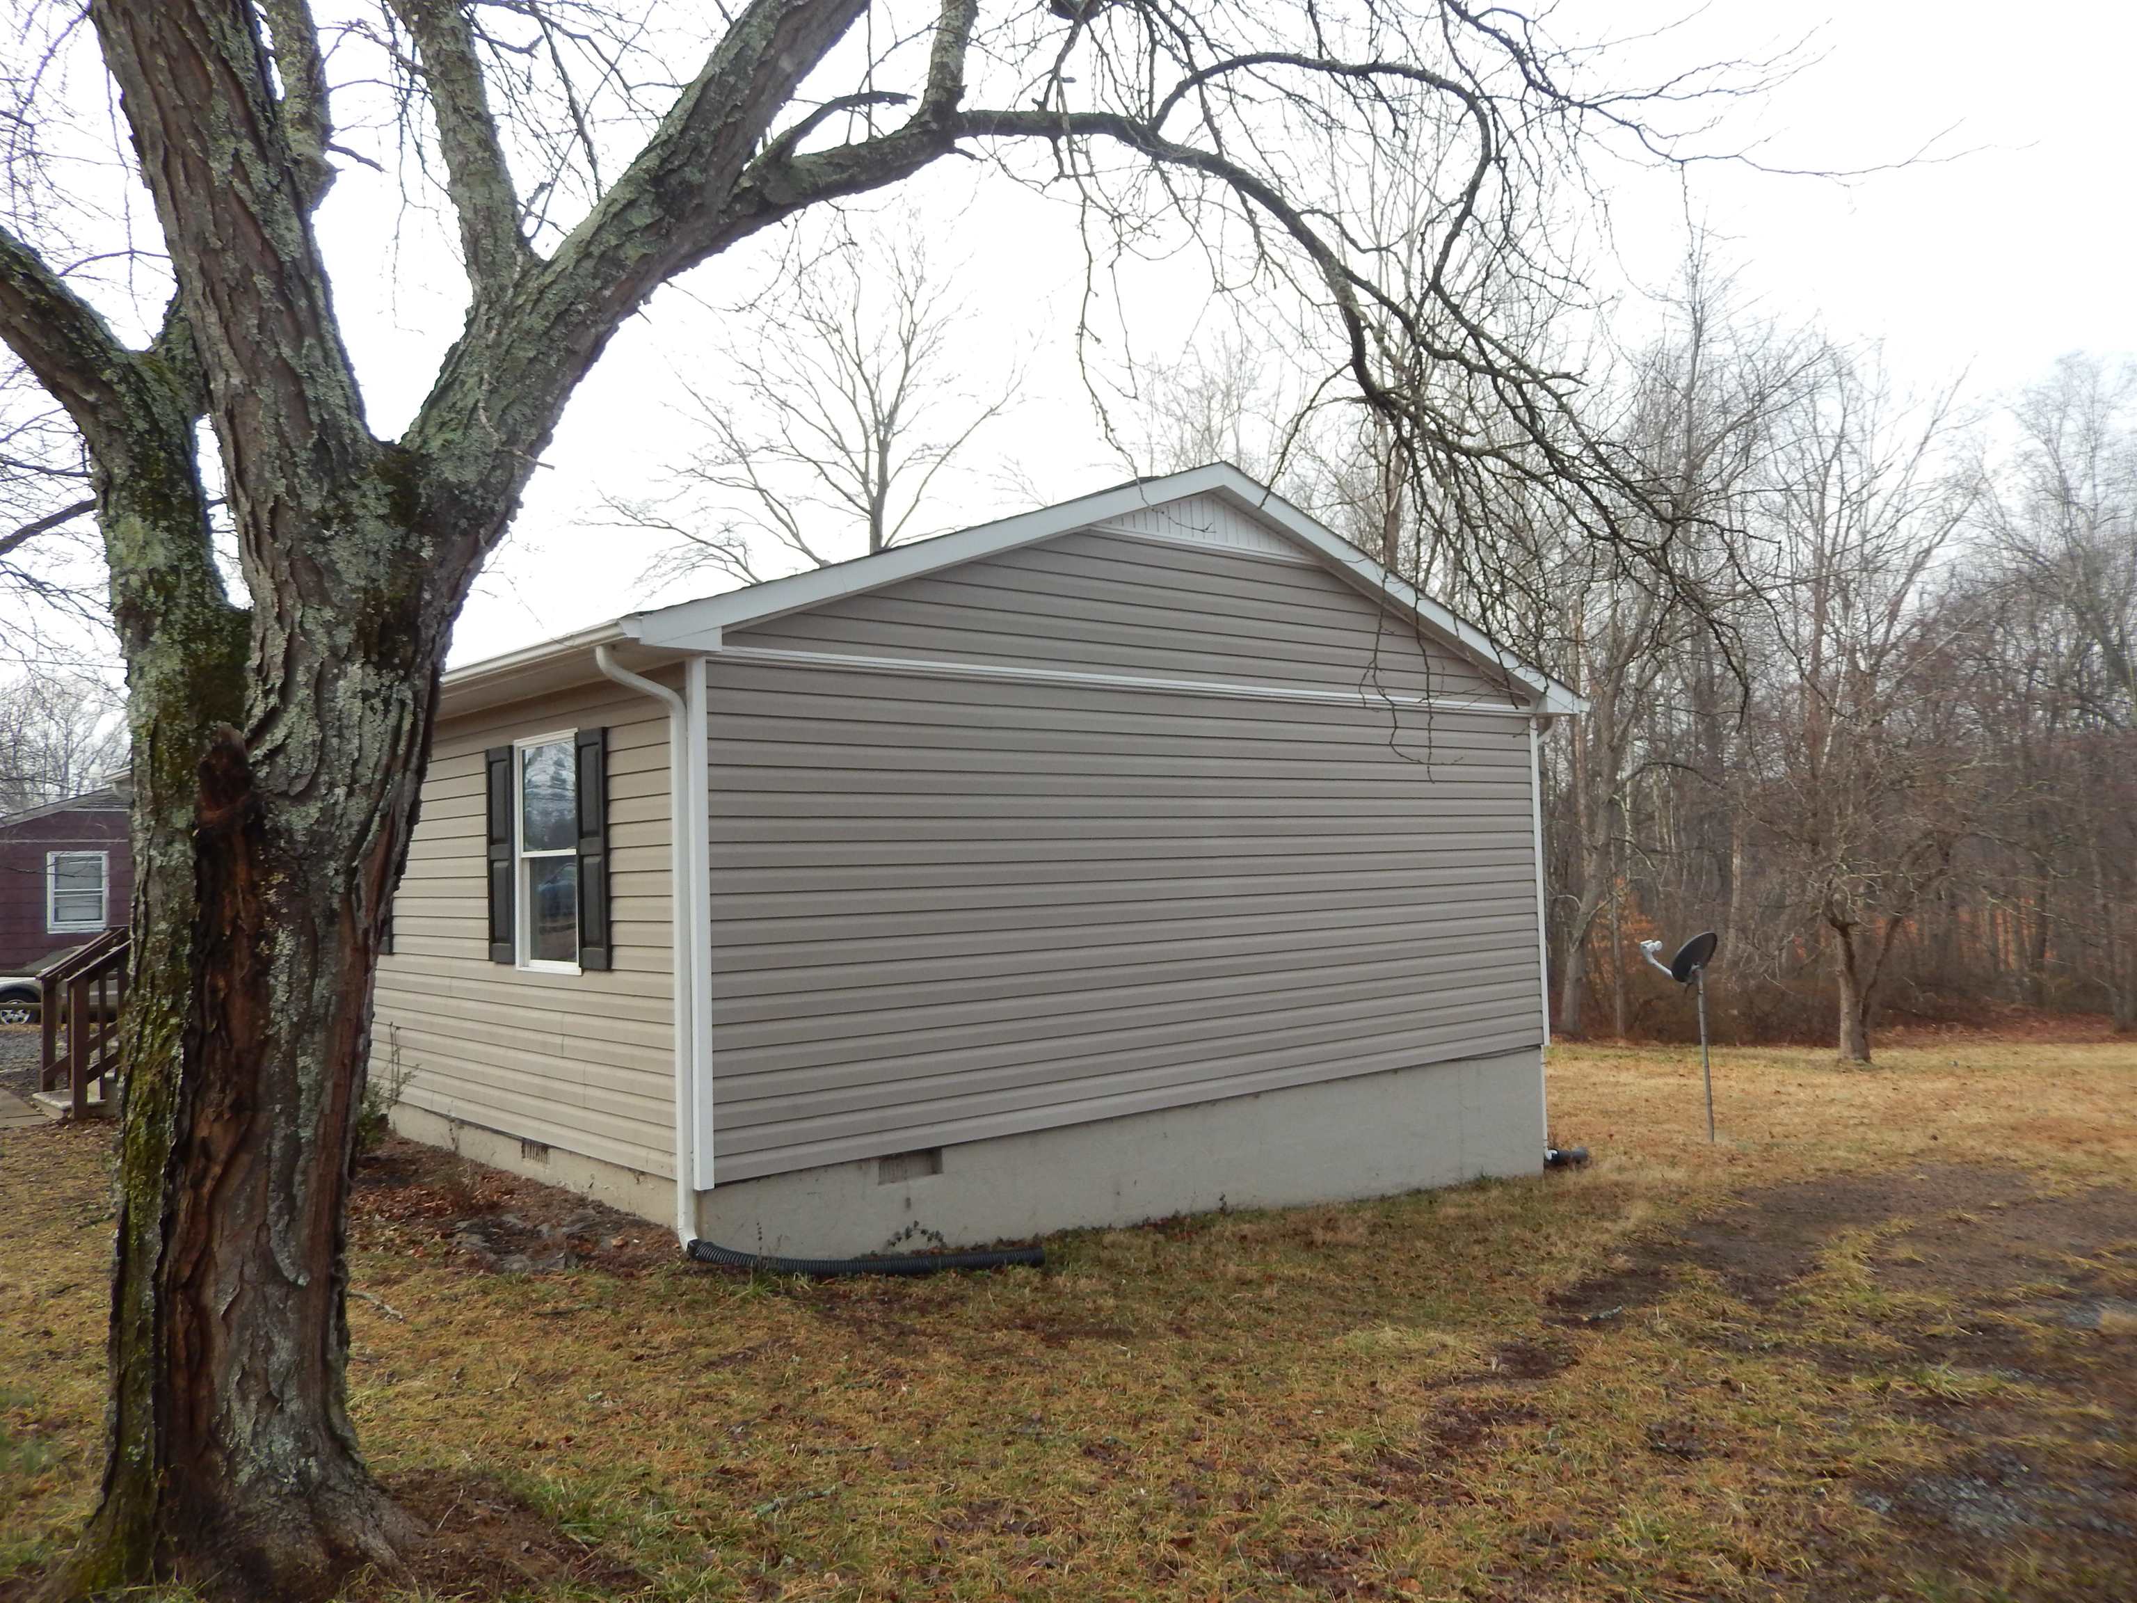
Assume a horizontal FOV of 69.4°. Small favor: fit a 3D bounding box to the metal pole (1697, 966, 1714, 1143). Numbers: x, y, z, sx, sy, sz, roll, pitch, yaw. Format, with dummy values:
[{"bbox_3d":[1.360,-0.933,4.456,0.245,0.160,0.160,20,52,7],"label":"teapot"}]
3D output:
[{"bbox_3d":[5.661,2.237,13.683,0.060,1.540,0.060,-3,-2,0],"label":"metal pole"}]

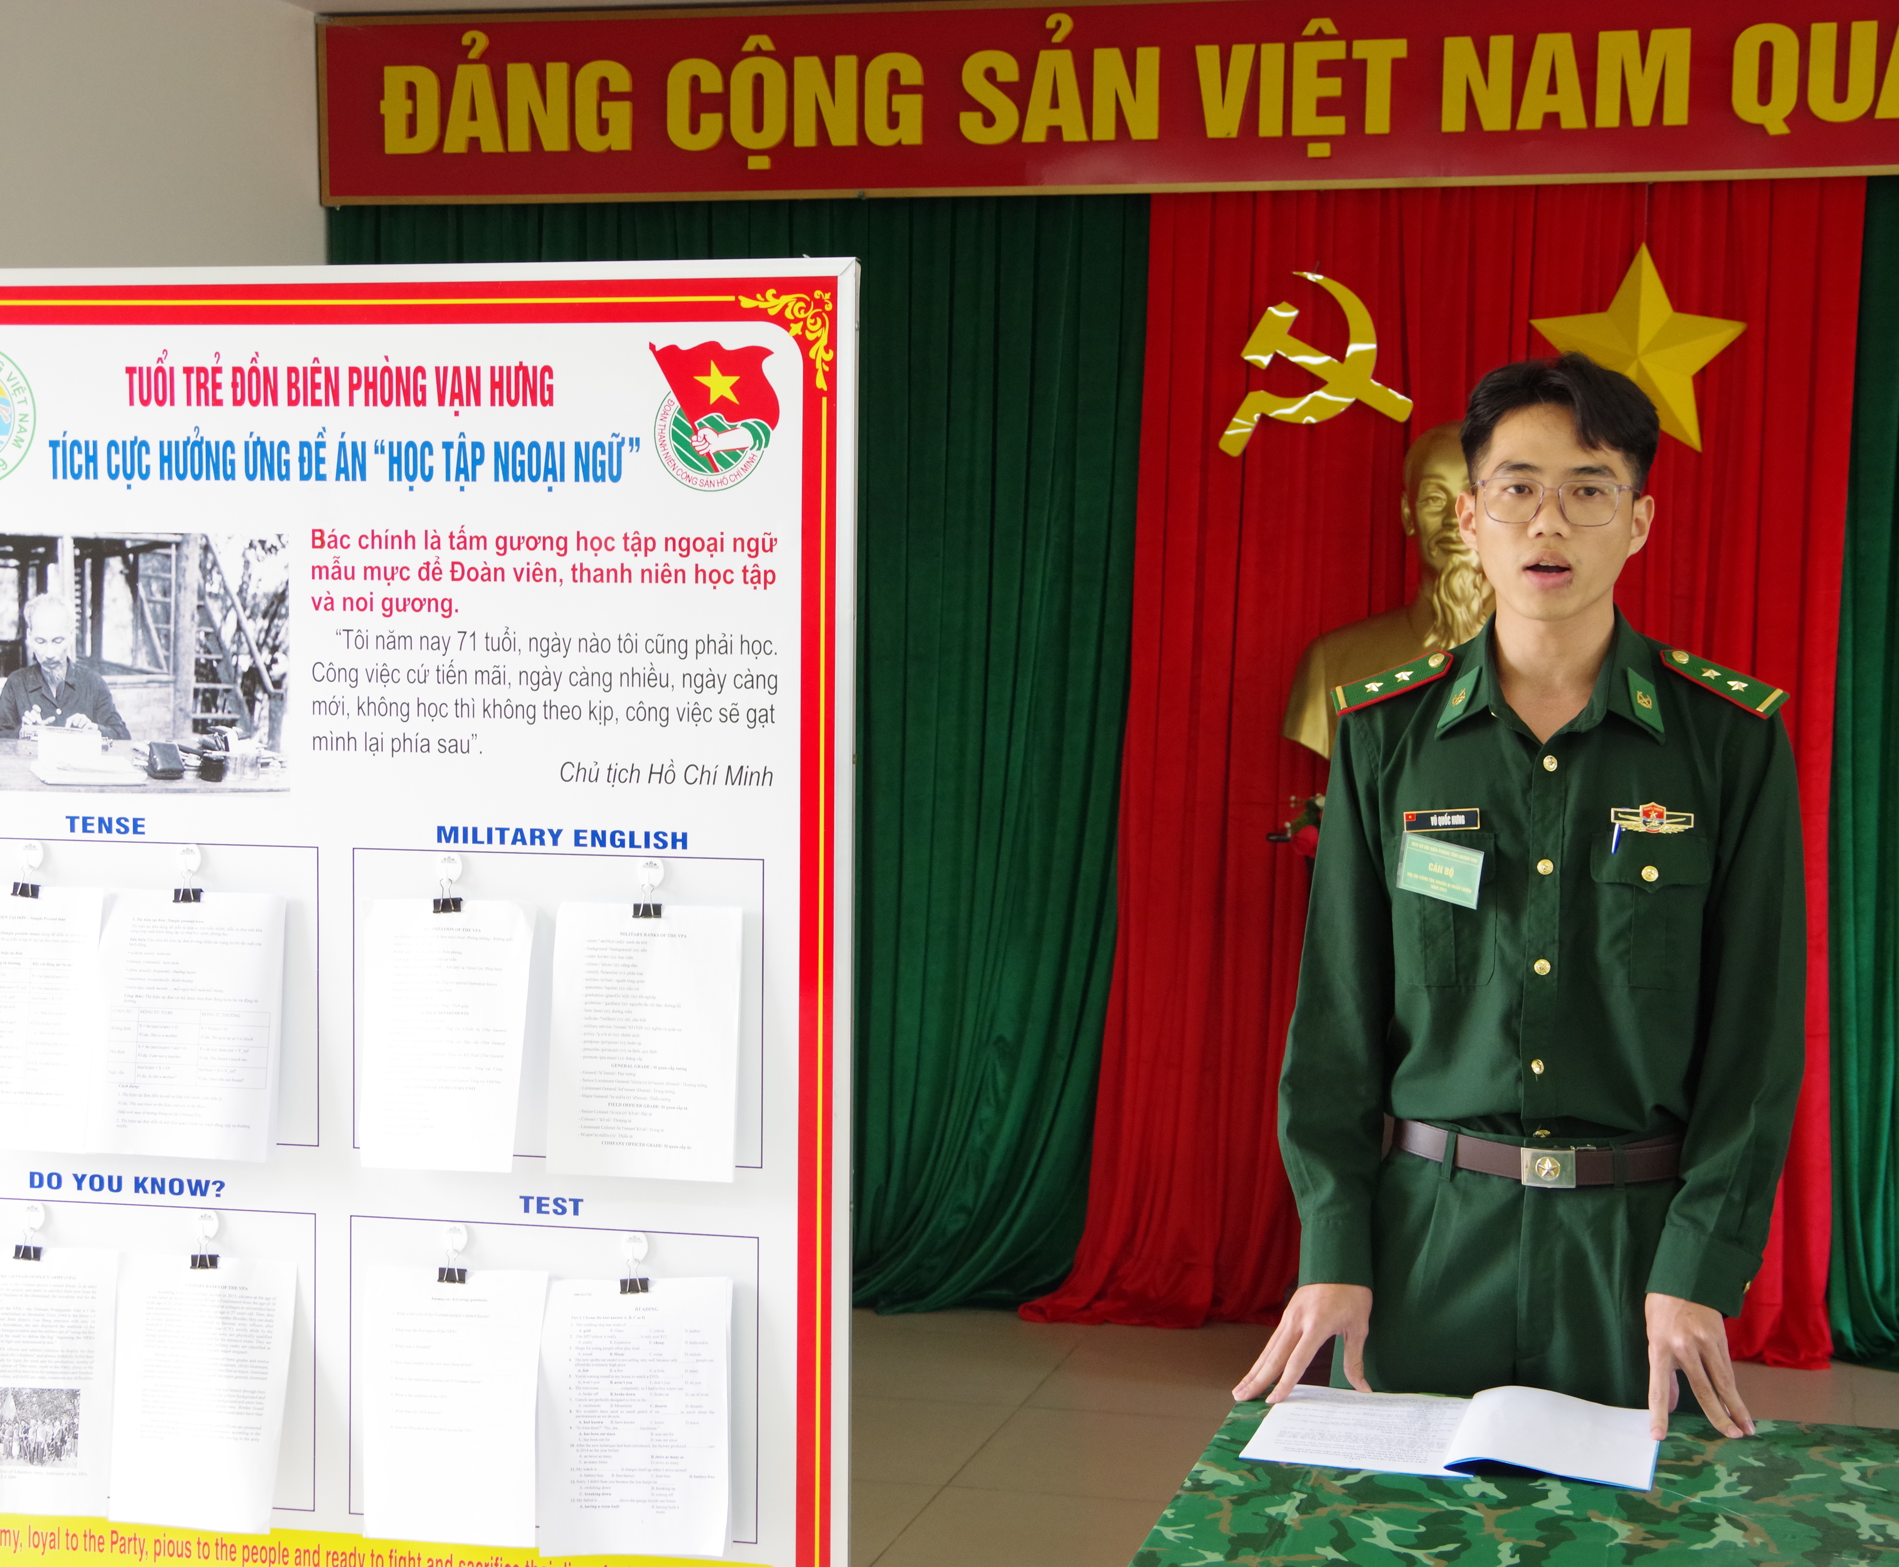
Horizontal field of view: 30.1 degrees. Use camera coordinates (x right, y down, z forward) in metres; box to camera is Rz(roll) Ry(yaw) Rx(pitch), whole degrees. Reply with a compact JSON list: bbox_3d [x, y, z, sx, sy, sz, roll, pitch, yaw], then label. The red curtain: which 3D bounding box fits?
[{"bbox_3d":[0.976,-0.068,7.178,1.680,2.400,0.200,1,4,13],"label":"red curtain"}]

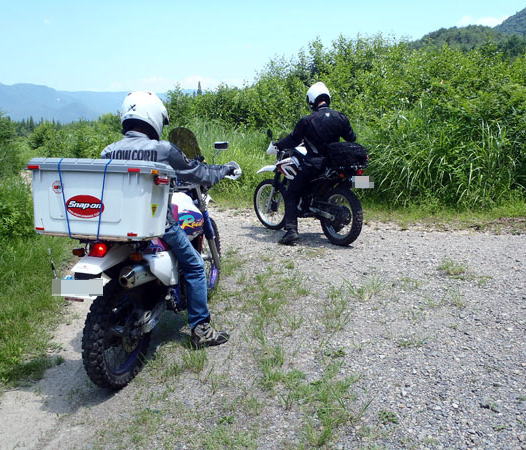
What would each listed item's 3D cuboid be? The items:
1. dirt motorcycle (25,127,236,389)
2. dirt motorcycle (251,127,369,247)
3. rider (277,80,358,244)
[{"bbox_3d":[-0.700,0.125,3.480,0.880,1.400,2.130,2,15,14],"label":"dirt motorcycle"},{"bbox_3d":[0.490,-0.475,5.690,0.820,1.230,2.050,-9,13,-32],"label":"dirt motorcycle"},{"bbox_3d":[0.560,-0.680,5.550,0.780,1.760,0.750,-11,16,-28],"label":"rider"}]

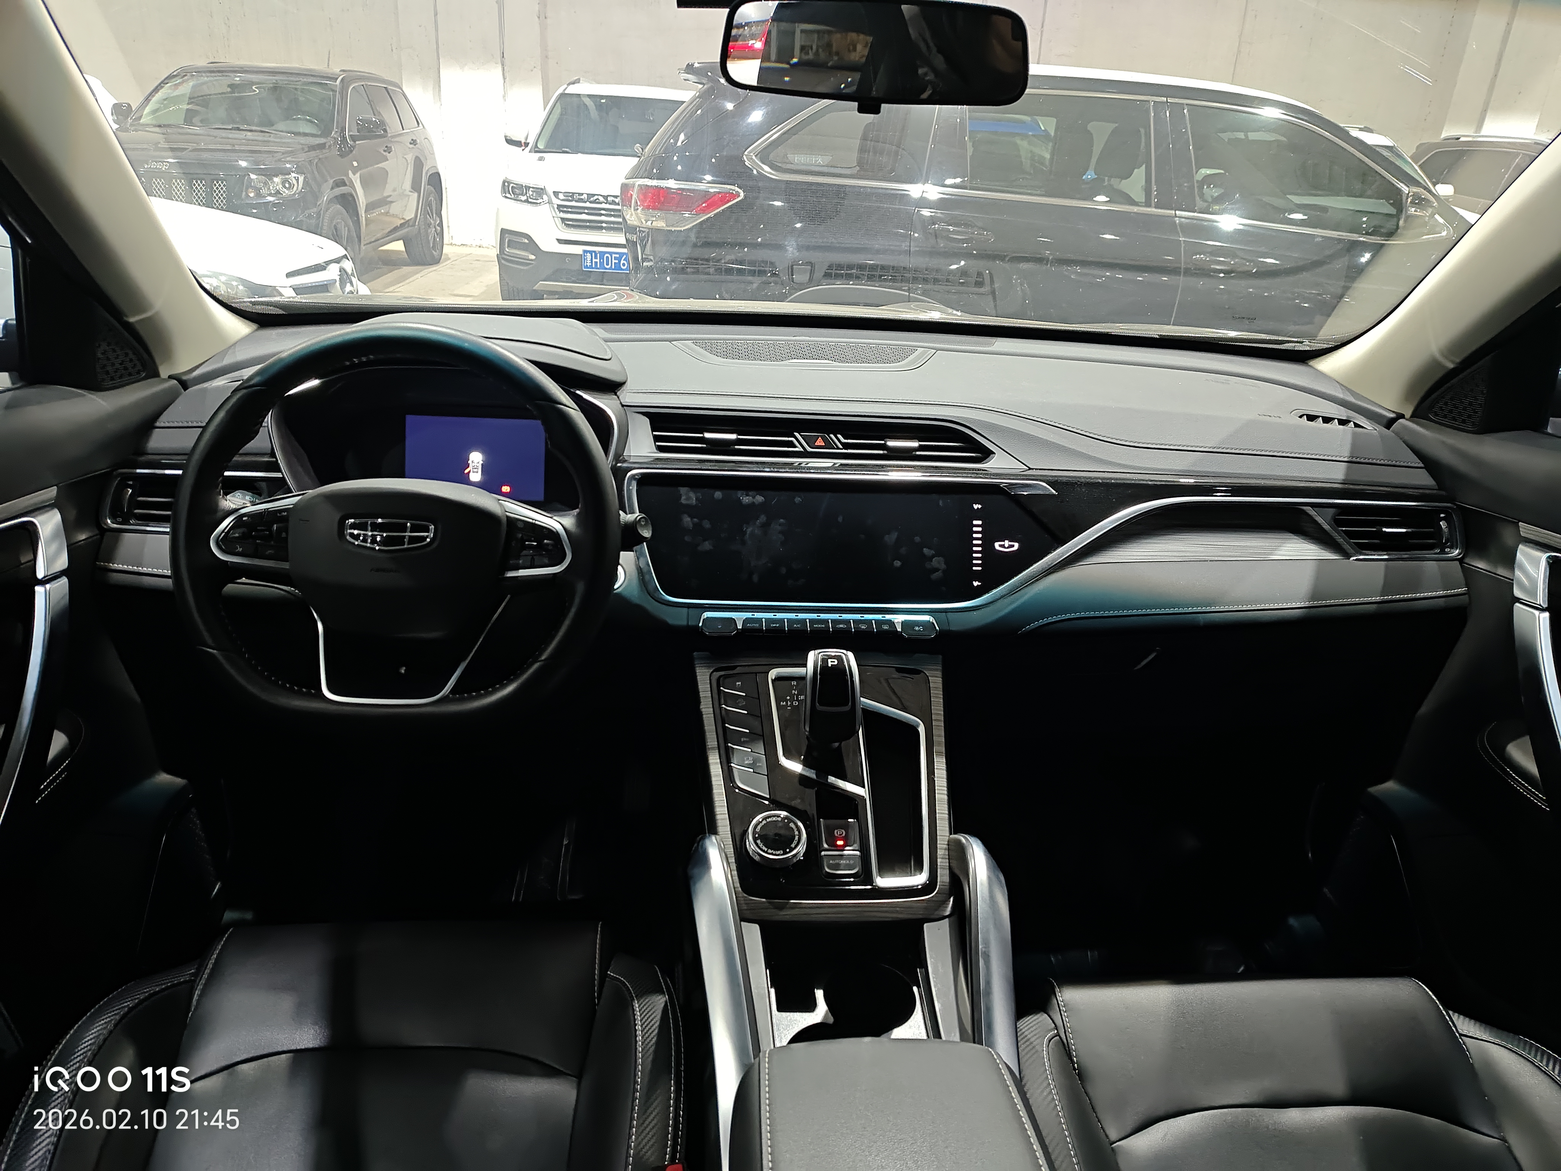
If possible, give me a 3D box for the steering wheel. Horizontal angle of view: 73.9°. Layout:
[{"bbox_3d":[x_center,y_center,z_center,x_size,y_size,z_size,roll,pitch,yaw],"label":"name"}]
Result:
[{"bbox_3d":[-0.323,-0.051,0.889,0.372,0.347,0.090,1,-2,-4],"label":"steering wheel"}]

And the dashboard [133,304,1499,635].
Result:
[{"bbox_3d":[0.028,-0.160,1.218,1.450,0.310,0.500,1,21,-4],"label":"dashboard"}]

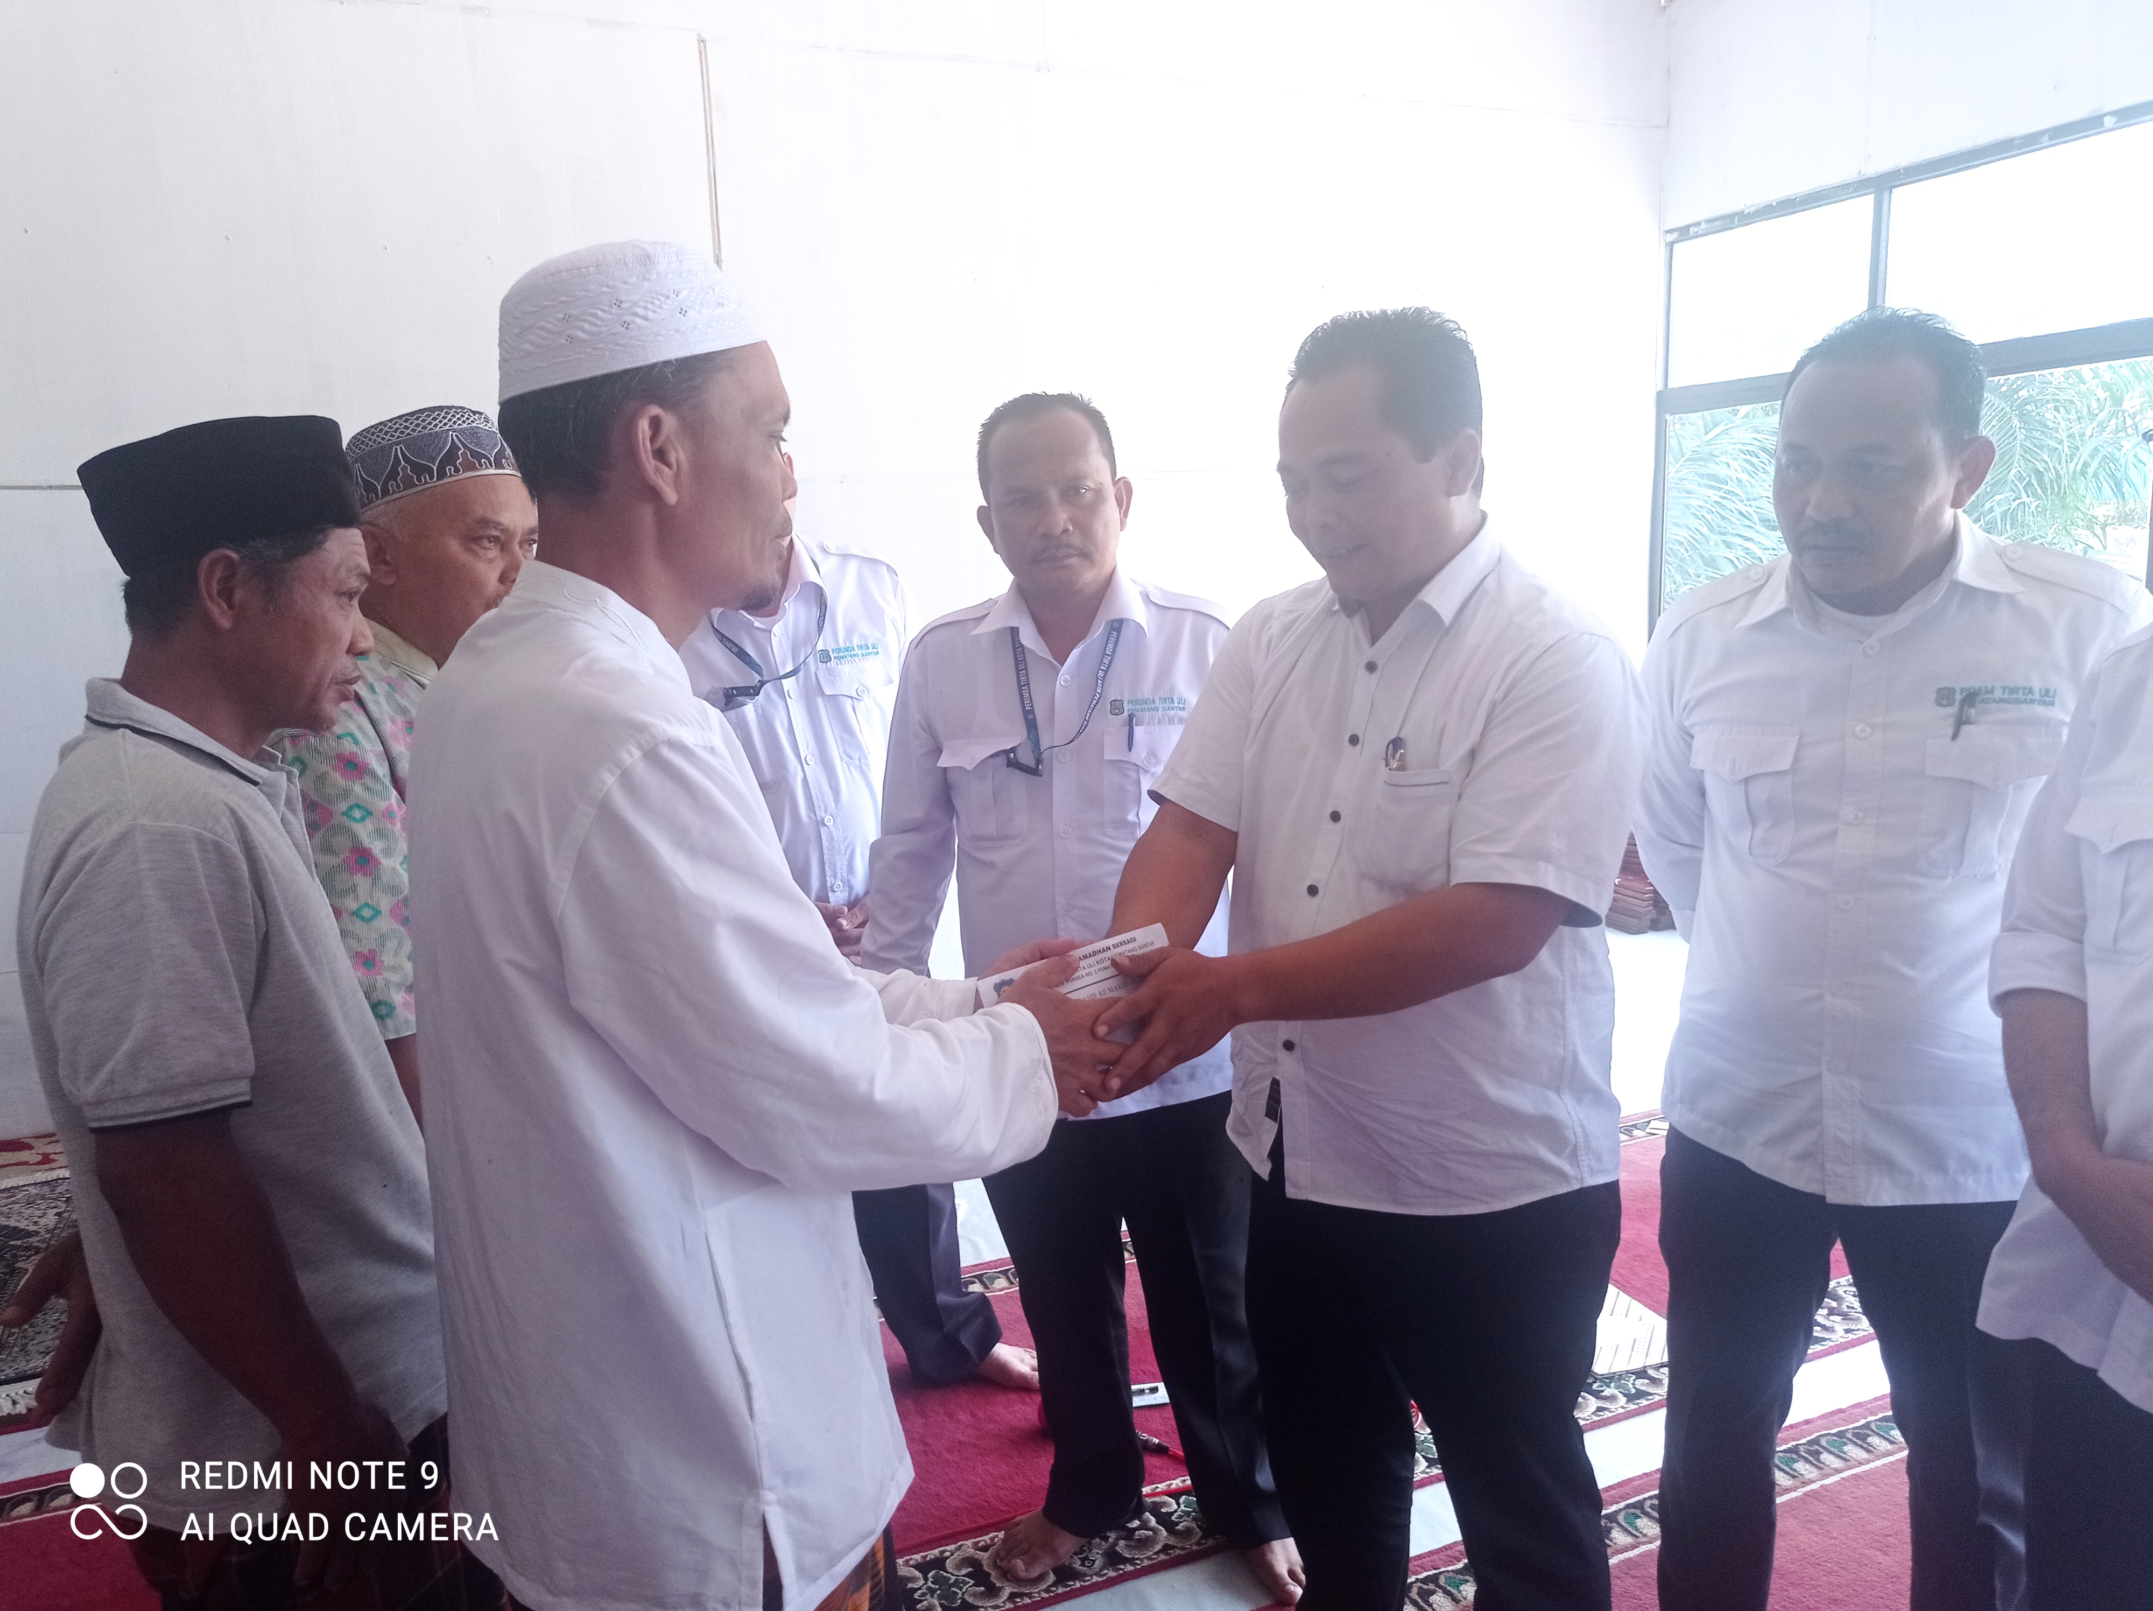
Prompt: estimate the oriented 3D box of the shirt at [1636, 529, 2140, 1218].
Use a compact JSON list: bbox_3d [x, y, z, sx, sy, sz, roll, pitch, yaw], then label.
[{"bbox_3d":[0.844,0.055,1.790,0.510,0.690,0.310,4,11,28],"label":"shirt"}]

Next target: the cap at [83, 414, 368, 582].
[{"bbox_3d":[-0.660,-0.236,1.340,0.215,0.095,0.170,-14,14,-20],"label":"cap"}]

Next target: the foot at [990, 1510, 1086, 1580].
[{"bbox_3d":[-0.024,1.026,2.568,0.095,0.090,0.245,6,13,37],"label":"foot"}]

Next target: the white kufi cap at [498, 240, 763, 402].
[{"bbox_3d":[-0.331,-0.367,1.290,0.200,0.097,0.178,-17,15,-21],"label":"white kufi cap"}]

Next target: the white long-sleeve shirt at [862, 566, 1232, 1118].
[{"bbox_3d":[-0.010,0.046,2.380,0.520,0.730,0.290,-1,10,5],"label":"white long-sleeve shirt"}]

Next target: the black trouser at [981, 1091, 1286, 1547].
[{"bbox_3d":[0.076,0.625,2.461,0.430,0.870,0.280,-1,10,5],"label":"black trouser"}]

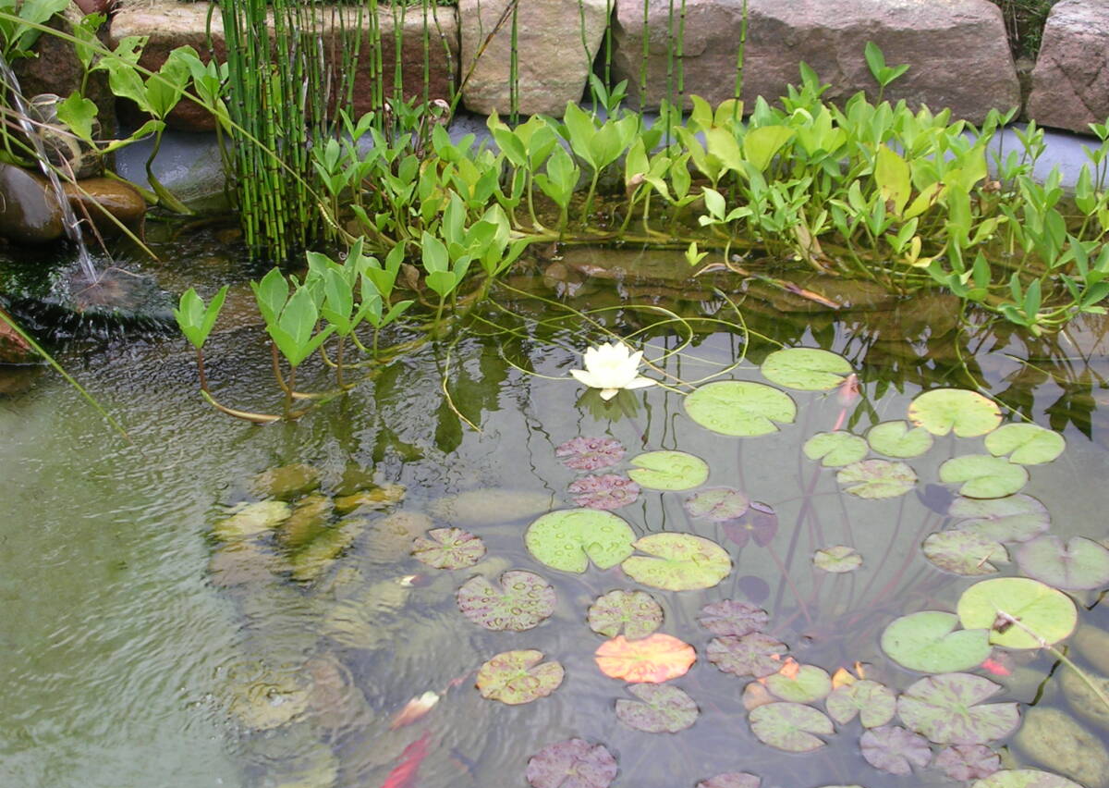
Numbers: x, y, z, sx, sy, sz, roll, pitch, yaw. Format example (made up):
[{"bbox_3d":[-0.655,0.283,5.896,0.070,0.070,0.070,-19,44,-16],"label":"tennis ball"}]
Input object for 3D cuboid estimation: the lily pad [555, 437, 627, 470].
[{"bbox_3d":[0.048,0.077,2.792,0.093,0.010,0.081,-8,31,-13],"label":"lily pad"}]

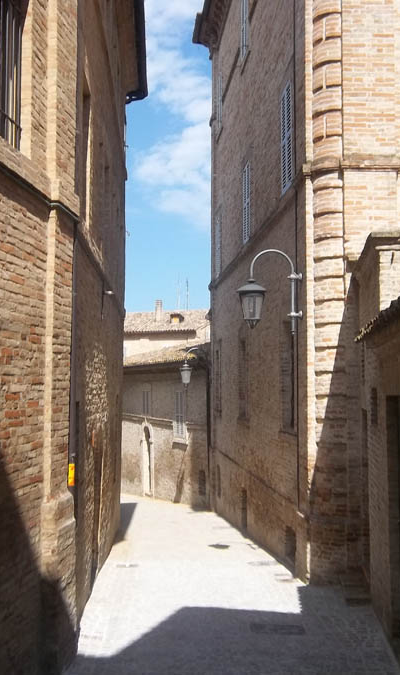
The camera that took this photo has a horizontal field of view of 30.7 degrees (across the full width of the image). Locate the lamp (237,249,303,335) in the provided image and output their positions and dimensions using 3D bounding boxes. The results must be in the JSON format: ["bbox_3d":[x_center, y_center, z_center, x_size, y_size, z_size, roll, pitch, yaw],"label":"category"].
[{"bbox_3d":[0.931,-0.611,9.700,0.886,1.135,0.390,0,-4,-6],"label":"lamp"}]

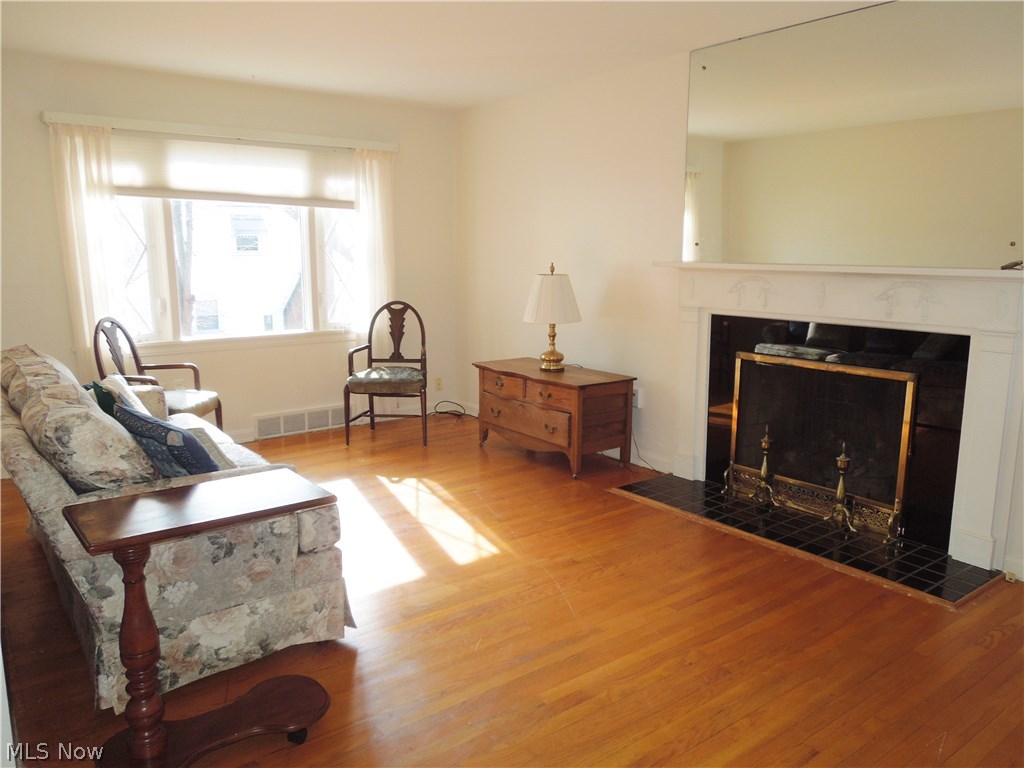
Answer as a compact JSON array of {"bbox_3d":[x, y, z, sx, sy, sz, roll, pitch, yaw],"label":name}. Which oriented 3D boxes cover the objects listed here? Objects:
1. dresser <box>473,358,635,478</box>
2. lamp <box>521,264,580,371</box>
[{"bbox_3d":[0.238,0.199,4.788,0.515,0.565,1.070,-8,13,-37],"label":"dresser"},{"bbox_3d":[0.267,-0.432,4.762,0.380,0.685,0.380,0,10,0],"label":"lamp"}]

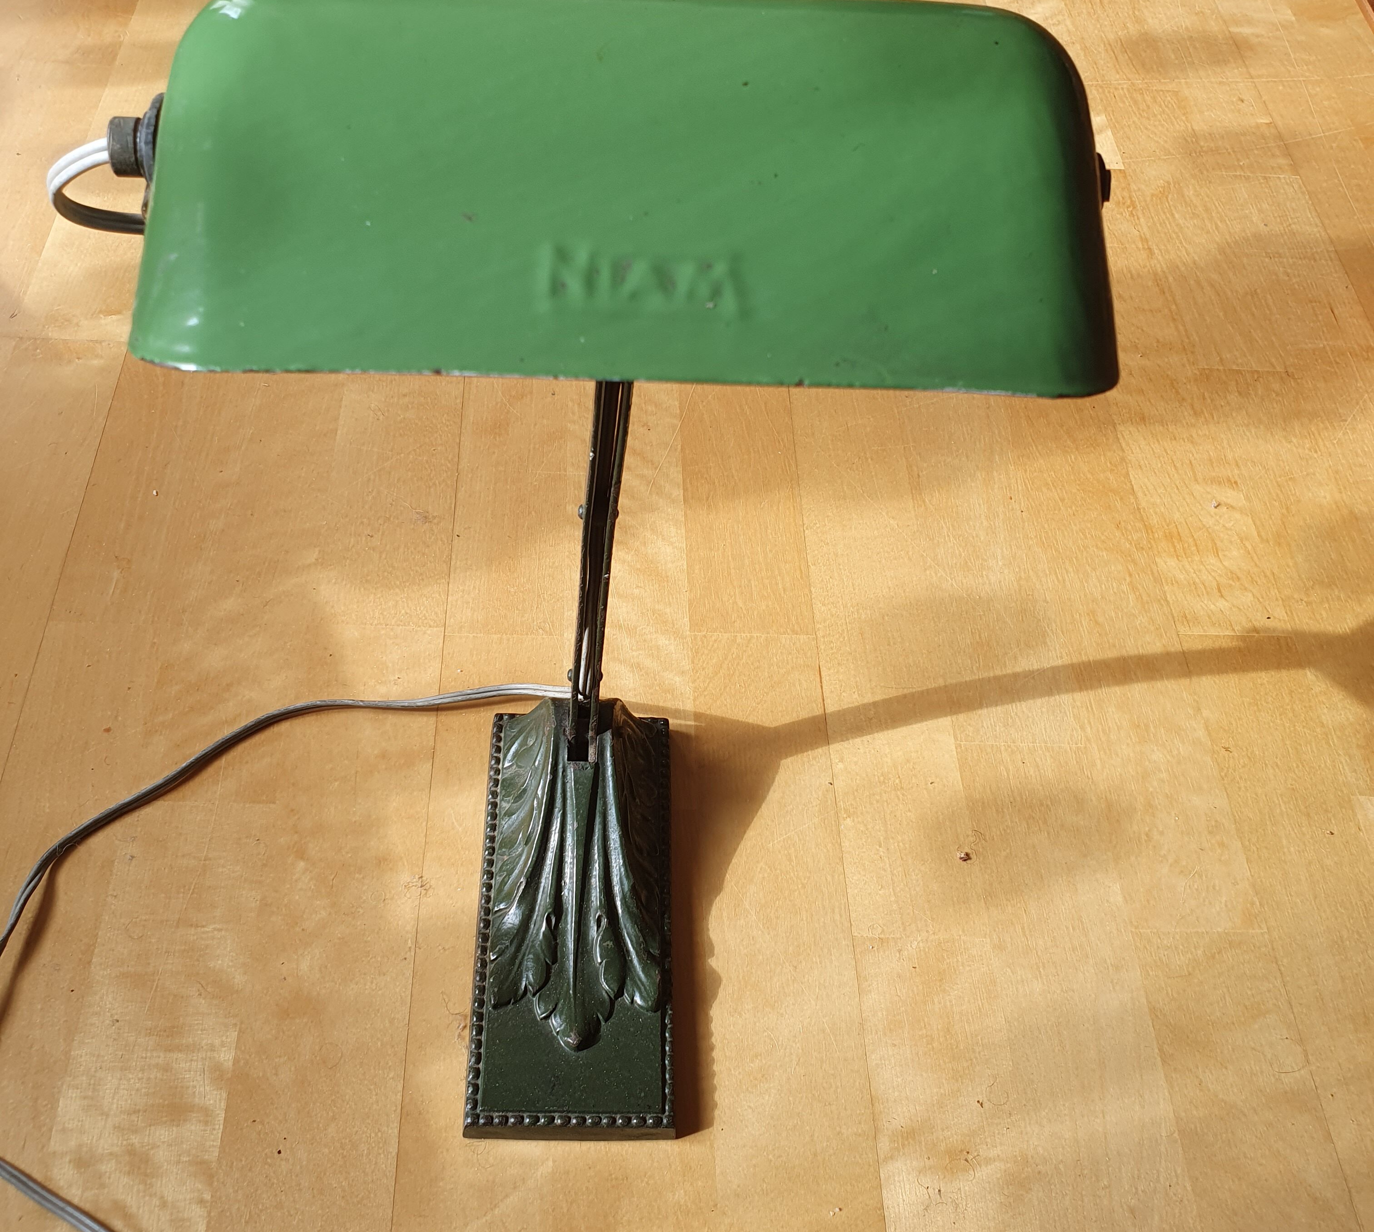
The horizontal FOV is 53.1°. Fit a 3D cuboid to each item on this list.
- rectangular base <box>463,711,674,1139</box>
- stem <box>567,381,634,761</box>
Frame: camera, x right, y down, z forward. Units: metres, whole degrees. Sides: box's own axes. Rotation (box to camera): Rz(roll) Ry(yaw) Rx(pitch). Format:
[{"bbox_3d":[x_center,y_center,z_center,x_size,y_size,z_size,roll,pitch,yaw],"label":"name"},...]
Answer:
[{"bbox_3d":[-0.048,0.119,0.610,0.088,0.055,0.203,2,53,-5],"label":"rectangular base"},{"bbox_3d":[-0.034,-0.029,0.517,0.016,0.300,0.050,3,60,-6],"label":"stem"}]

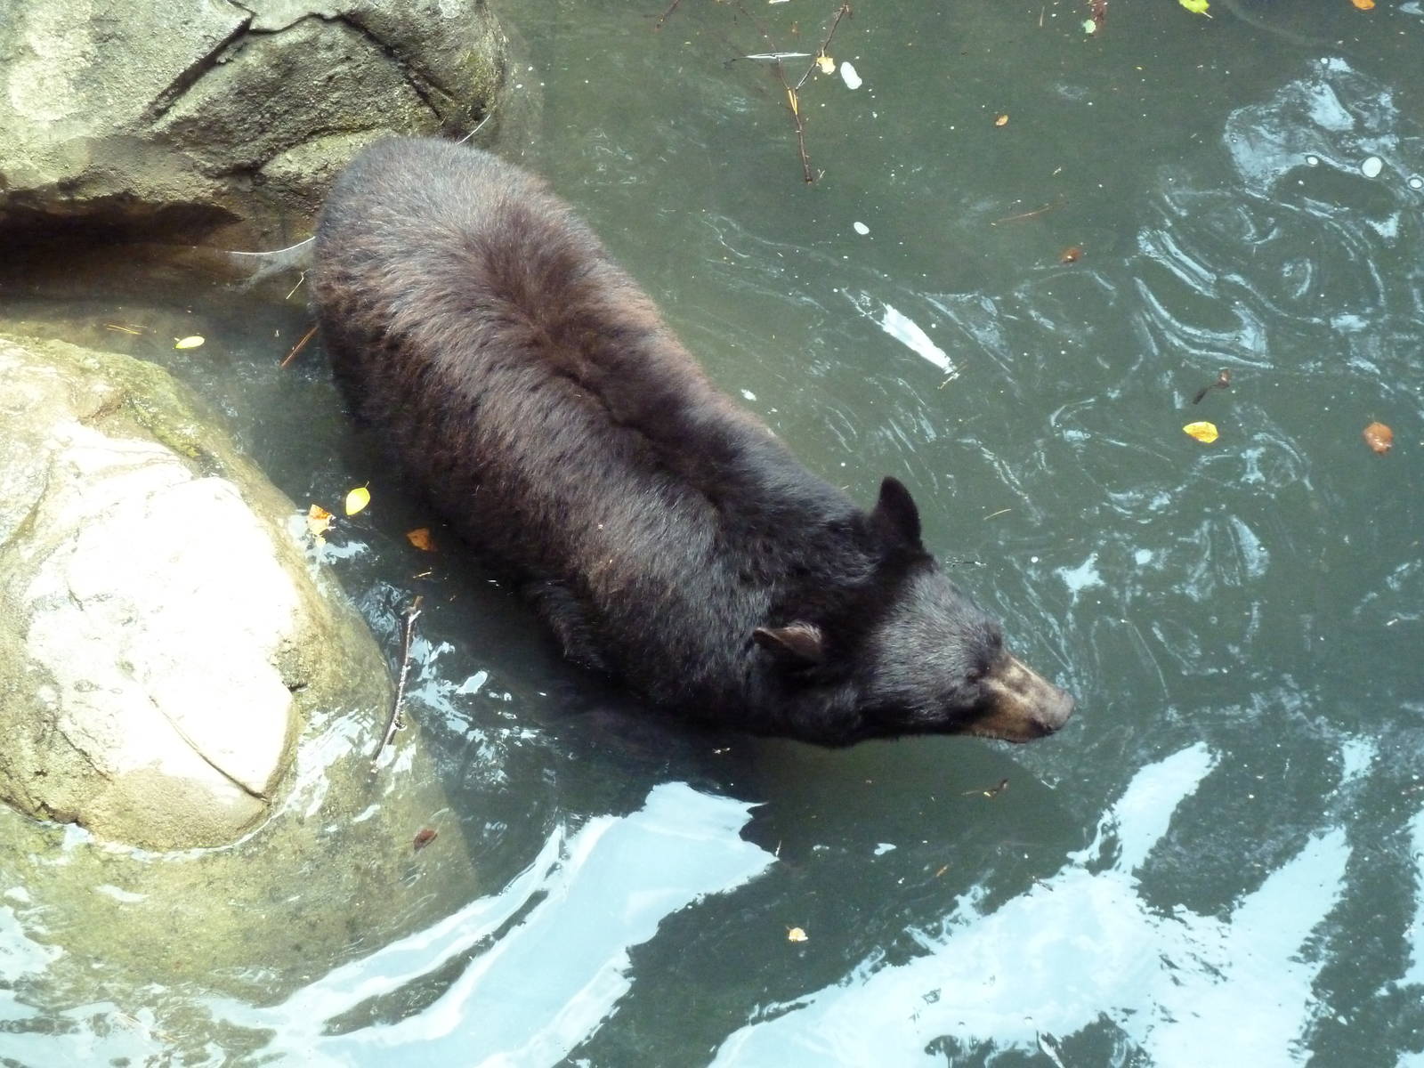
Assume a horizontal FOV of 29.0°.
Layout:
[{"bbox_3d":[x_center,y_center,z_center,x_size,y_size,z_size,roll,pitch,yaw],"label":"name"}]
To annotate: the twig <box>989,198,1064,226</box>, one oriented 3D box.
[{"bbox_3d":[0.586,-0.594,5.110,0.160,0.006,0.015,-21,51,-18],"label":"twig"}]

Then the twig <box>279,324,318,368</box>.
[{"bbox_3d":[-0.730,-0.332,4.874,0.008,0.008,0.121,21,51,18],"label":"twig"}]

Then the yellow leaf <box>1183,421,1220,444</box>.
[{"bbox_3d":[0.841,-0.176,4.734,0.062,0.012,0.048,11,49,10],"label":"yellow leaf"}]

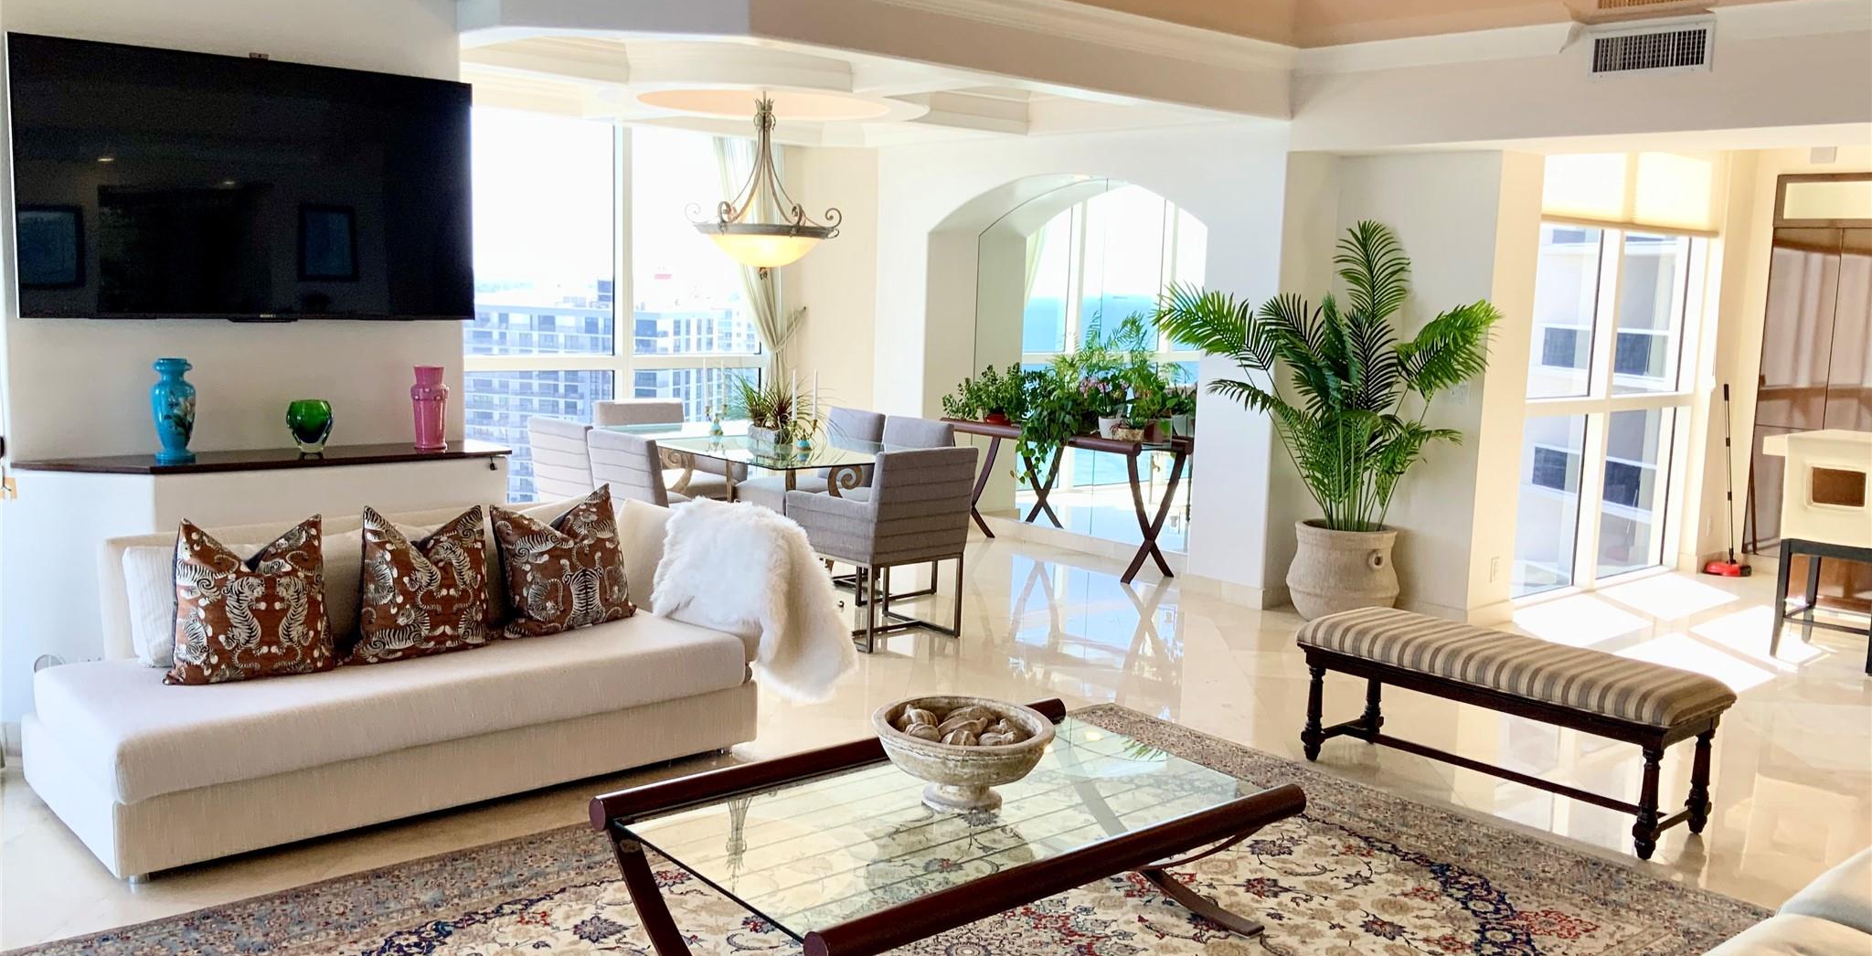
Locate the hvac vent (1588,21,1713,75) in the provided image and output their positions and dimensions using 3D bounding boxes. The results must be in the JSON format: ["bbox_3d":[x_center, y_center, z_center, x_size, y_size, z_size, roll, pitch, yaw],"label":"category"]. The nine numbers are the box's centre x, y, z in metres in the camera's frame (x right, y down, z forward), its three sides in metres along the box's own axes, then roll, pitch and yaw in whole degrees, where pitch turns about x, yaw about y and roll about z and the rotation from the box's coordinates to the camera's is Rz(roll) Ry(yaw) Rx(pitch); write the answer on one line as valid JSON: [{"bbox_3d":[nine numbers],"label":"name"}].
[{"bbox_3d":[2.879,-1.740,6.338,0.031,0.207,0.510,-4,9,-40],"label":"hvac vent"}]

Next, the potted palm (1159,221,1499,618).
[{"bbox_3d":[1.878,-0.262,7.515,1.539,1.939,1.193,4,7,14],"label":"potted palm"}]

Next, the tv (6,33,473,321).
[{"bbox_3d":[-2.172,-0.926,5.061,1.438,0.823,0.061,-5,10,-43],"label":"tv"}]

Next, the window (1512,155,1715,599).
[{"bbox_3d":[3.835,-0.603,8.778,2.025,2.433,0.110,-4,9,-40],"label":"window"}]

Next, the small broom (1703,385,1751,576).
[{"bbox_3d":[4.695,0.015,9.324,0.298,1.130,0.267,5,8,27],"label":"small broom"}]

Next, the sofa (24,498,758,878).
[{"bbox_3d":[-1.550,0.529,4.821,2.060,0.734,0.928,-5,10,-43],"label":"sofa"}]

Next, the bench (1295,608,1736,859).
[{"bbox_3d":[1.759,0.745,4.902,0.449,0.500,1.193,-5,10,-43],"label":"bench"}]

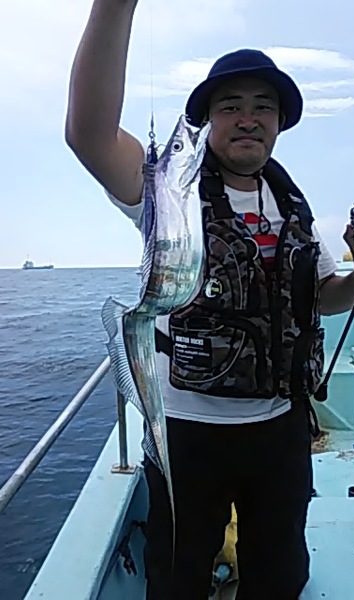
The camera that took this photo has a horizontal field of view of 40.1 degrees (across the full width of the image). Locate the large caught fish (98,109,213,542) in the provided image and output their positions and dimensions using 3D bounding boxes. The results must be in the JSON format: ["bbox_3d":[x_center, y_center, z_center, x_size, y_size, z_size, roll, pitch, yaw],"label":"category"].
[{"bbox_3d":[-0.040,0.055,0.880,0.200,0.790,0.150,-1,4,0],"label":"large caught fish"}]

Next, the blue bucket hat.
[{"bbox_3d":[0.156,-0.492,1.140,0.275,0.155,0.295,-1,-5,3],"label":"blue bucket hat"}]

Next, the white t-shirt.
[{"bbox_3d":[0.107,-0.028,1.165,0.540,0.600,0.330,-2,4,-14],"label":"white t-shirt"}]

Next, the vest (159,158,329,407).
[{"bbox_3d":[0.153,-0.070,1.165,0.410,0.570,0.290,-2,4,-16],"label":"vest"}]

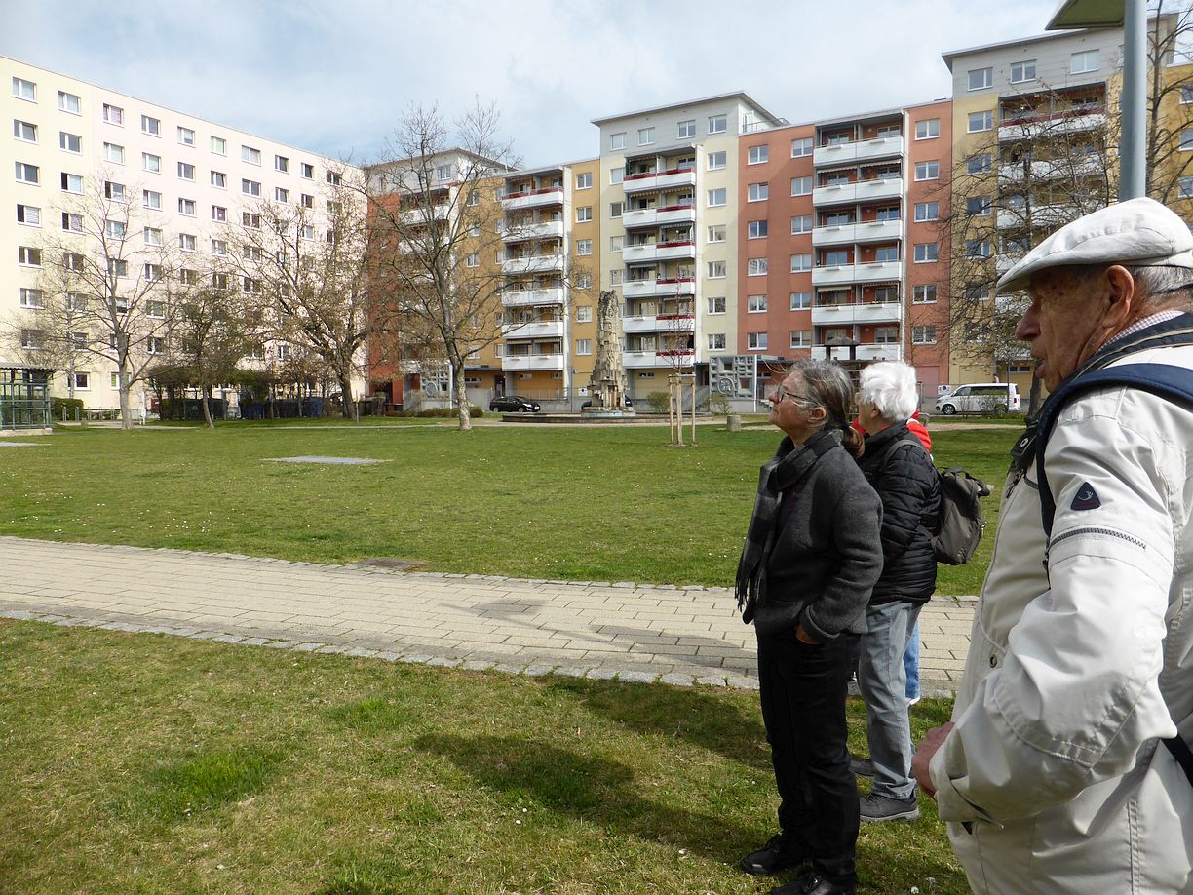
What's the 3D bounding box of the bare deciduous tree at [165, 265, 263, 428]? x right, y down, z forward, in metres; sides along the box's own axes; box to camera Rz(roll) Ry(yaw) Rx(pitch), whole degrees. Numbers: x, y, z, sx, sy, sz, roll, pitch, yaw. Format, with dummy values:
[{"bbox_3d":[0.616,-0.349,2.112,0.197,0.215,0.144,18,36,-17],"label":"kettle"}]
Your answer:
[{"bbox_3d":[-17.373,-4.501,38.796,4.600,7.290,4.600,0,3,0],"label":"bare deciduous tree"}]

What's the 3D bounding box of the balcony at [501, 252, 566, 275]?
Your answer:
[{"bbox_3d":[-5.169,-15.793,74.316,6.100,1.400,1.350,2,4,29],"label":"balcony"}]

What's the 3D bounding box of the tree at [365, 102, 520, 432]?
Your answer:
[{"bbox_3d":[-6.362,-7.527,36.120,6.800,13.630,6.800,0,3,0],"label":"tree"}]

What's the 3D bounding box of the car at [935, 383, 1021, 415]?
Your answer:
[{"bbox_3d":[24.114,-3.022,54.431,4.920,1.970,1.920,2,4,34],"label":"car"}]

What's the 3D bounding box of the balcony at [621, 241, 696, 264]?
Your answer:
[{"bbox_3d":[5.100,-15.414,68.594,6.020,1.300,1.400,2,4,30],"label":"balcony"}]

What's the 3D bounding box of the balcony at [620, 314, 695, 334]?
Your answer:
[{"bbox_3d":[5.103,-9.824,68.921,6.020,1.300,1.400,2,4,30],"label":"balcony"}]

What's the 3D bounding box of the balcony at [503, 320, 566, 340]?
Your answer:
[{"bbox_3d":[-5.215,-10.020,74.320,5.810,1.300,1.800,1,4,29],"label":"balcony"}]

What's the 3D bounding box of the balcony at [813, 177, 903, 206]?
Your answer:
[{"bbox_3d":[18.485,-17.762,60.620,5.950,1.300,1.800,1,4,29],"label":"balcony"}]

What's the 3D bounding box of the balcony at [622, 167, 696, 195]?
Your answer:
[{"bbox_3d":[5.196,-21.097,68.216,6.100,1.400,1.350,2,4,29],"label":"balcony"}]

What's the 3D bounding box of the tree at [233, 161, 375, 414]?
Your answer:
[{"bbox_3d":[-18.016,-9.443,53.000,8.900,15.300,8.200,0,3,0],"label":"tree"}]

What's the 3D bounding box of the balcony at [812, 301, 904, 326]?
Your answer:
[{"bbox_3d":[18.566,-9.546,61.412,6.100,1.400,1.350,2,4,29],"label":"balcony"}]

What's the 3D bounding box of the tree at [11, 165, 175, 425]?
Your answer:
[{"bbox_3d":[-25.648,-7.529,44.148,7.700,13.150,7.700,0,3,0],"label":"tree"}]

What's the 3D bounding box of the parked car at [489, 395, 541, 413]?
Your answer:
[{"bbox_3d":[-6.783,-3.700,72.260,4.200,1.480,1.760,1,4,29],"label":"parked car"}]

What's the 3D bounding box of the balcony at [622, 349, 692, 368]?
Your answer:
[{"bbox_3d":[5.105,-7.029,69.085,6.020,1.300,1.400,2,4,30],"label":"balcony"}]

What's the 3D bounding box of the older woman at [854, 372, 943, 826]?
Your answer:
[{"bbox_3d":[1.128,0.495,3.297,0.400,1.650,0.500,0,3,9],"label":"older woman"}]

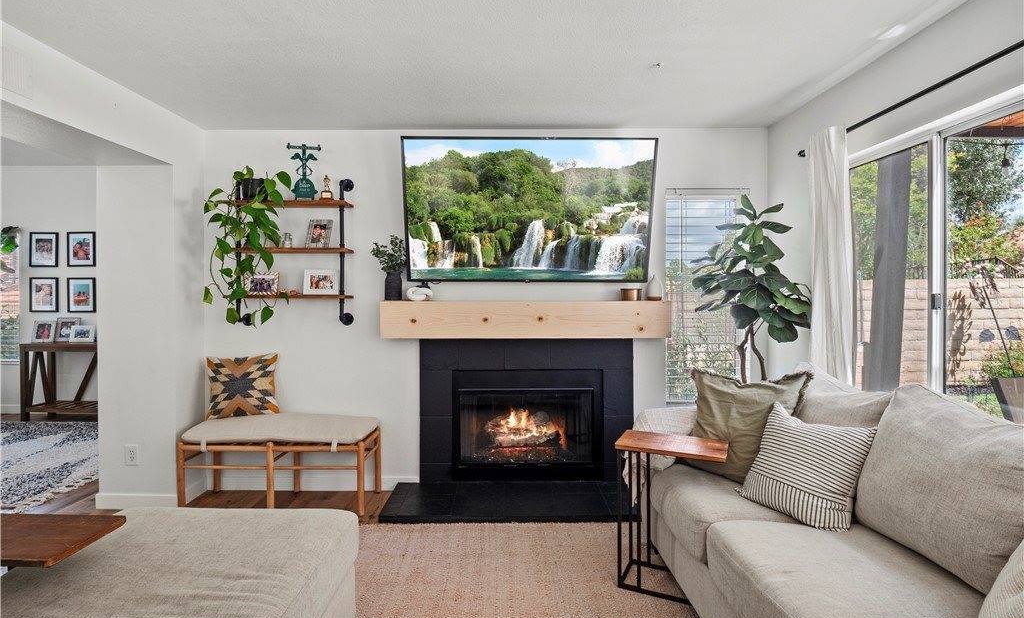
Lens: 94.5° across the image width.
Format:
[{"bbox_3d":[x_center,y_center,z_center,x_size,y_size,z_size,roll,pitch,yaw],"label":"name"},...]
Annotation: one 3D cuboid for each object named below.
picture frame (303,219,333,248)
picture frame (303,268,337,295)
[{"bbox_3d":[-1.247,-0.490,3.070,0.155,0.200,0.030,0,-17,-5],"label":"picture frame"},{"bbox_3d":[-1.234,-0.169,3.060,0.225,0.160,0.030,0,-9,-5],"label":"picture frame"}]

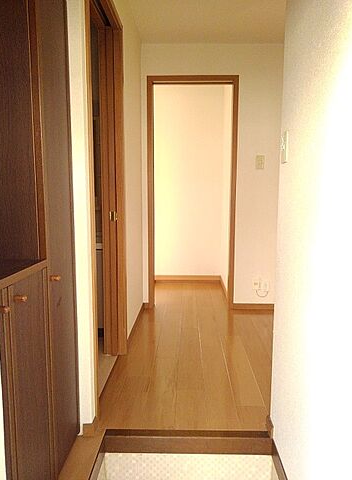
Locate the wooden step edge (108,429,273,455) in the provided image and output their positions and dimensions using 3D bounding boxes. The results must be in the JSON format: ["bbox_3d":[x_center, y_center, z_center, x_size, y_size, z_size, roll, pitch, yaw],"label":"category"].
[{"bbox_3d":[0.054,0.897,1.538,0.735,0.083,0.050,0,7,2],"label":"wooden step edge"}]

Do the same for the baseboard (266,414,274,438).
[{"bbox_3d":[0.418,0.828,1.542,0.014,0.060,0.085,0,7,2],"label":"baseboard"}]

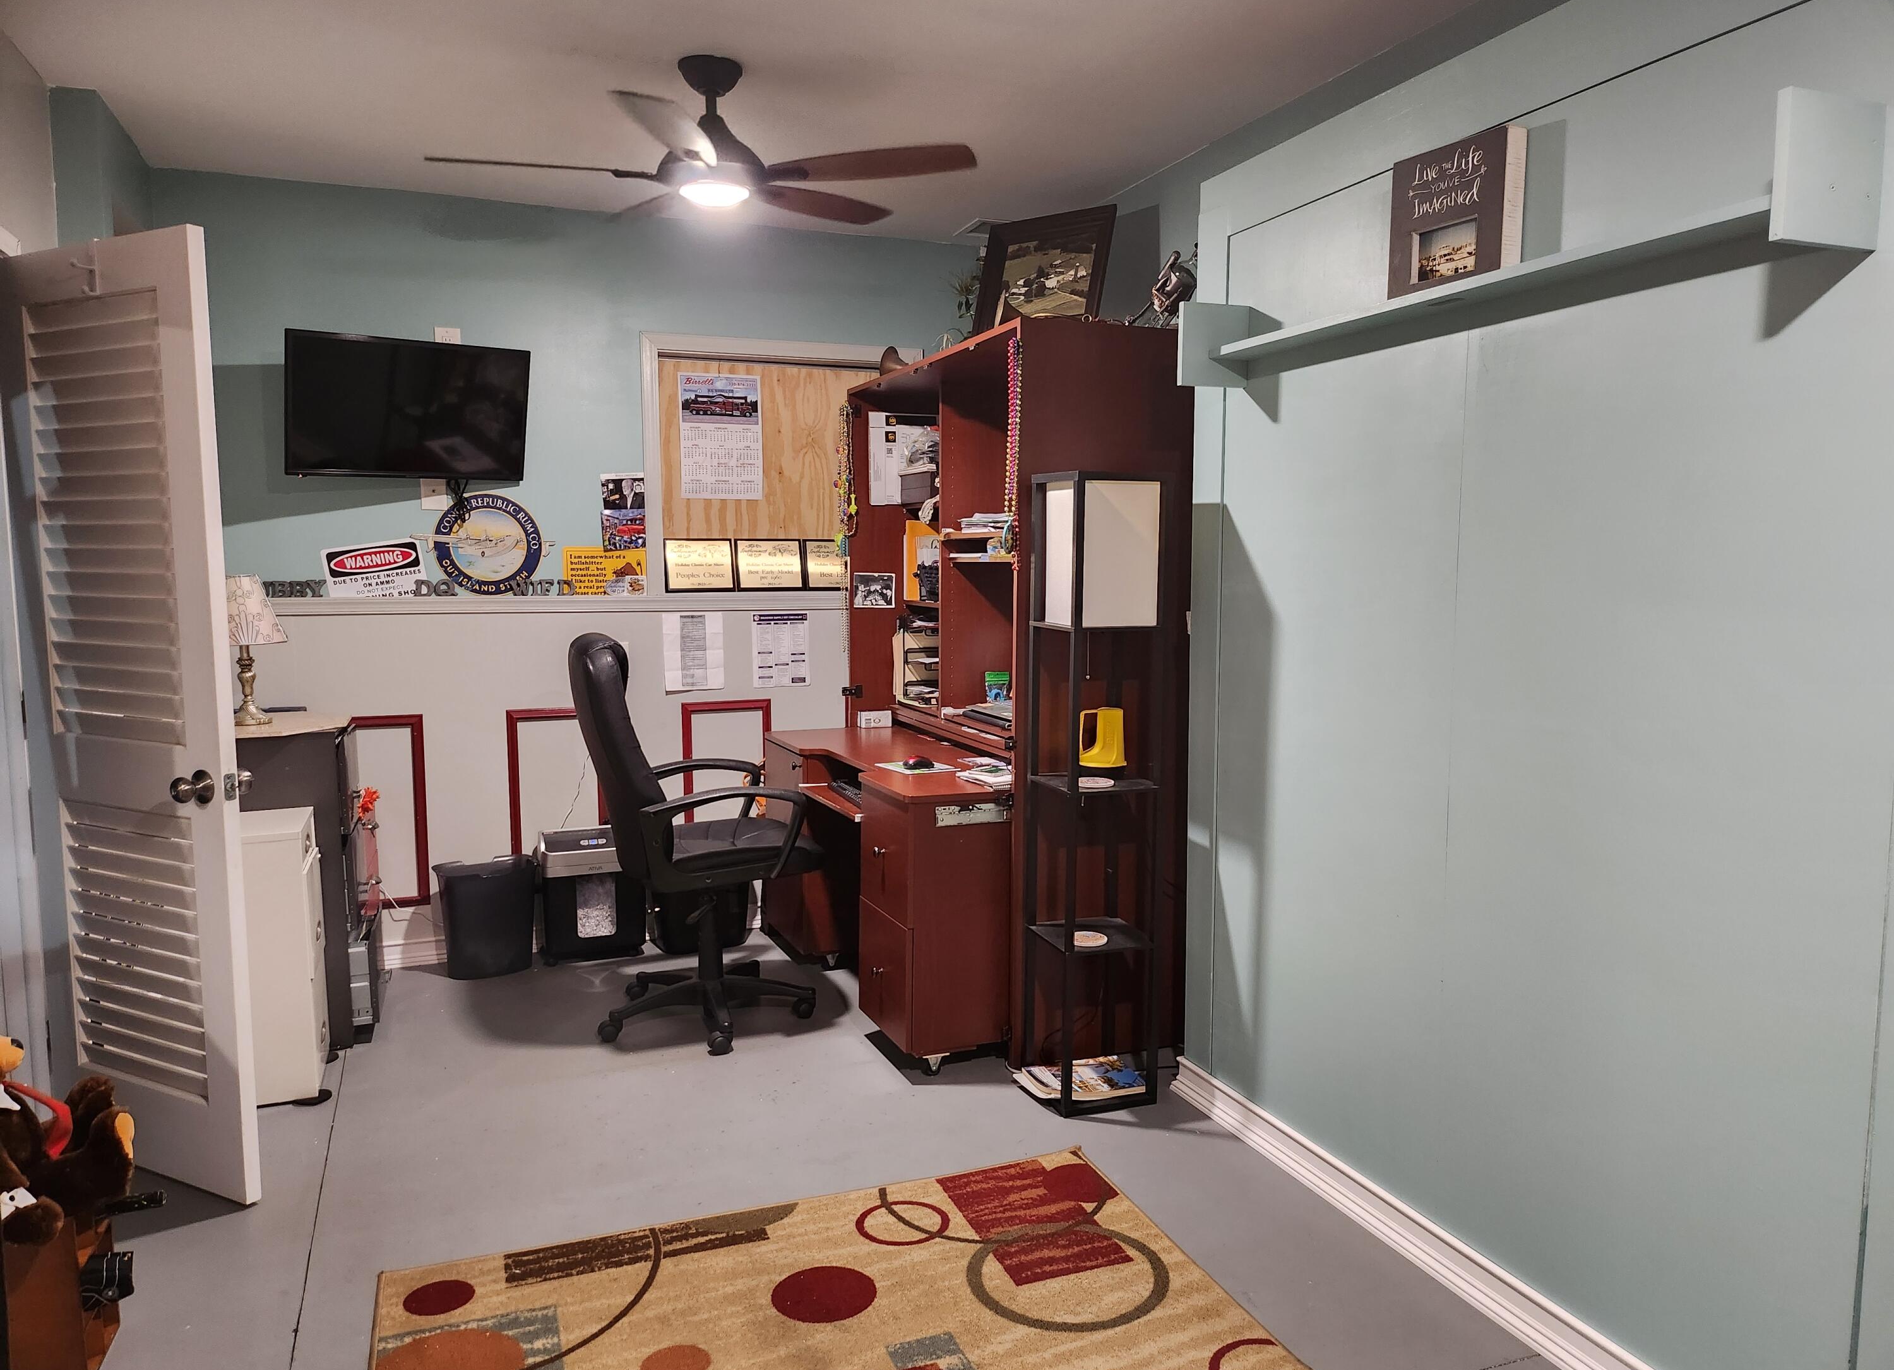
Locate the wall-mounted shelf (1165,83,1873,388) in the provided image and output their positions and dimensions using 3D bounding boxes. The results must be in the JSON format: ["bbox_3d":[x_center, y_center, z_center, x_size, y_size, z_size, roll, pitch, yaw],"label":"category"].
[{"bbox_3d":[0.881,-0.727,2.386,0.178,0.186,1.470,-2,6,-21],"label":"wall-mounted shelf"}]

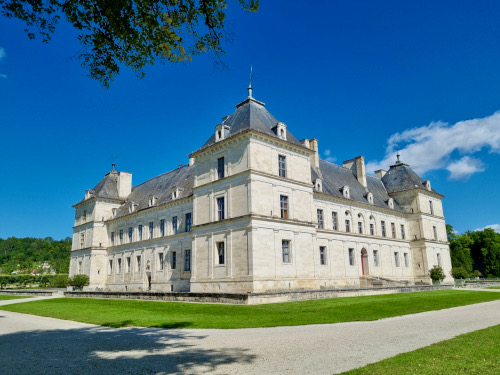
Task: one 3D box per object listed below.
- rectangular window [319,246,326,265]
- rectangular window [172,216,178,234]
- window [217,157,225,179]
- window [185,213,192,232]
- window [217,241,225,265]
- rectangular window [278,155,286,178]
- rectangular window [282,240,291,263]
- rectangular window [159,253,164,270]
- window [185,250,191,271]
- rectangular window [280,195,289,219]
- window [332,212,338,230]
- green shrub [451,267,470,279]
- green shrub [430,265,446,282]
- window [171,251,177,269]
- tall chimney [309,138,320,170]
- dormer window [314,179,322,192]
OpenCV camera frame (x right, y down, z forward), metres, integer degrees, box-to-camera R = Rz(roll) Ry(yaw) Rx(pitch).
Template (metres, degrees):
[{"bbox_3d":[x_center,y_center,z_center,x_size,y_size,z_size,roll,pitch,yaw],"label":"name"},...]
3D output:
[{"bbox_3d":[10.335,9.559,52.626,1.500,2.550,0.280,12,-19,-42],"label":"rectangular window"},{"bbox_3d":[-11.122,5.696,56.326,0.250,2.591,1.301,12,-19,-42],"label":"rectangular window"},{"bbox_3d":[-3.423,-2.340,45.542,0.250,2.633,1.259,12,-19,-42],"label":"window"},{"bbox_3d":[-9.063,5.144,55.110,0.280,2.800,1.500,12,-19,-42],"label":"window"},{"bbox_3d":[-3.315,7.527,43.117,0.250,2.497,1.446,12,-19,-42],"label":"window"},{"bbox_3d":[4.023,-2.562,45.801,1.350,2.800,0.280,12,-19,-42],"label":"rectangular window"},{"bbox_3d":[4.090,7.288,42.980,1.405,2.497,0.250,12,-19,-42],"label":"rectangular window"},{"bbox_3d":[-14.044,11.705,59.132,0.280,2.650,1.500,12,-19,-42],"label":"rectangular window"},{"bbox_3d":[-8.586,10.185,52.495,0.250,2.768,1.321,12,-19,-42],"label":"window"},{"bbox_3d":[3.955,2.340,44.184,1.332,2.778,0.250,12,-19,-42],"label":"rectangular window"},{"bbox_3d":[12.416,4.965,55.122,1.280,2.685,0.250,12,-19,-42],"label":"window"},{"bbox_3d":[31.200,12.643,55.656,2.500,1.700,2.400,12,-19,-42],"label":"green shrub"},{"bbox_3d":[26.022,11.857,51.892,2.000,2.200,2.000,12,-19,-42],"label":"green shrub"},{"bbox_3d":[-11.018,10.679,55.045,0.250,2.393,1.249,12,-19,-42],"label":"window"},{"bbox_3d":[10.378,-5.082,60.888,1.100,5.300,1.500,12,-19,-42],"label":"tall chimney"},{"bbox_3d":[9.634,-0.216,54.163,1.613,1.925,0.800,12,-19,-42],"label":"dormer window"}]

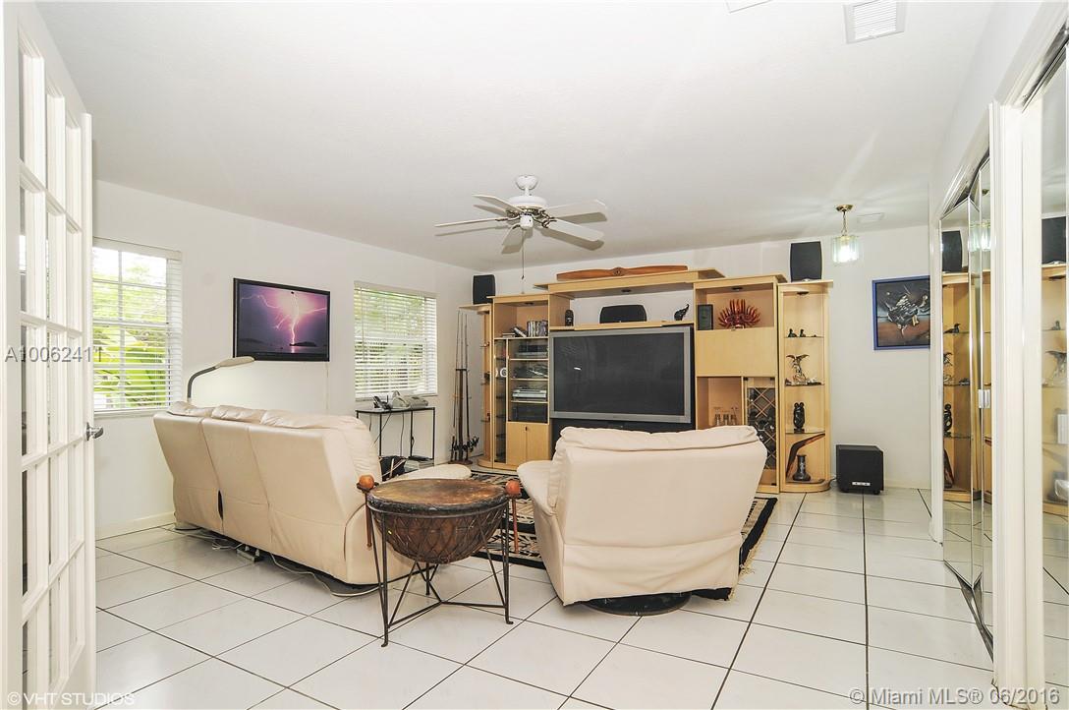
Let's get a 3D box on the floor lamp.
[{"bbox_3d":[-2.453,0.657,4.103,0.596,1.306,0.239,0,-1,-6],"label":"floor lamp"}]

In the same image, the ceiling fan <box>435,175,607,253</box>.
[{"bbox_3d":[-0.049,-1.037,3.655,1.334,0.380,1.285,-1,-1,30],"label":"ceiling fan"}]

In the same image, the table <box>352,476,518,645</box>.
[{"bbox_3d":[-0.456,0.918,2.520,0.758,0.668,0.614,-1,-1,13],"label":"table"}]

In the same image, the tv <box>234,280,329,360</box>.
[{"bbox_3d":[-2.271,-0.296,4.918,0.051,0.689,0.964,-1,-1,30],"label":"tv"}]

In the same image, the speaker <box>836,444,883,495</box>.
[{"bbox_3d":[3.126,1.074,5.116,0.335,0.442,0.358,-1,-1,24],"label":"speaker"}]

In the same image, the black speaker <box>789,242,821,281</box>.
[{"bbox_3d":[2.631,-0.877,5.160,0.263,0.370,0.195,-1,-1,30],"label":"black speaker"}]

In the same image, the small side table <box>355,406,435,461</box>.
[{"bbox_3d":[-1.413,0.991,6.029,0.333,0.740,1.207,-1,-1,30],"label":"small side table"}]

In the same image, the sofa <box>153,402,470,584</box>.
[{"bbox_3d":[-1.552,0.804,3.659,2.211,0.977,0.960,-1,-1,35],"label":"sofa"}]

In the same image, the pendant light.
[{"bbox_3d":[2.529,-0.974,4.349,0.192,0.483,0.185,-1,-1,30],"label":"pendant light"}]

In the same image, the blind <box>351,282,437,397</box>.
[{"bbox_3d":[-1.524,-0.124,6.135,0.061,1.234,1.275,-1,-1,30],"label":"blind"}]

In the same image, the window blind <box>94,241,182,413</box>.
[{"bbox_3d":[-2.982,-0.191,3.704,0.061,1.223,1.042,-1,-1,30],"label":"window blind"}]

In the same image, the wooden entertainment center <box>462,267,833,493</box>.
[{"bbox_3d":[1.037,0.260,6.025,4.103,2.169,0.759,-1,-1,30],"label":"wooden entertainment center"}]

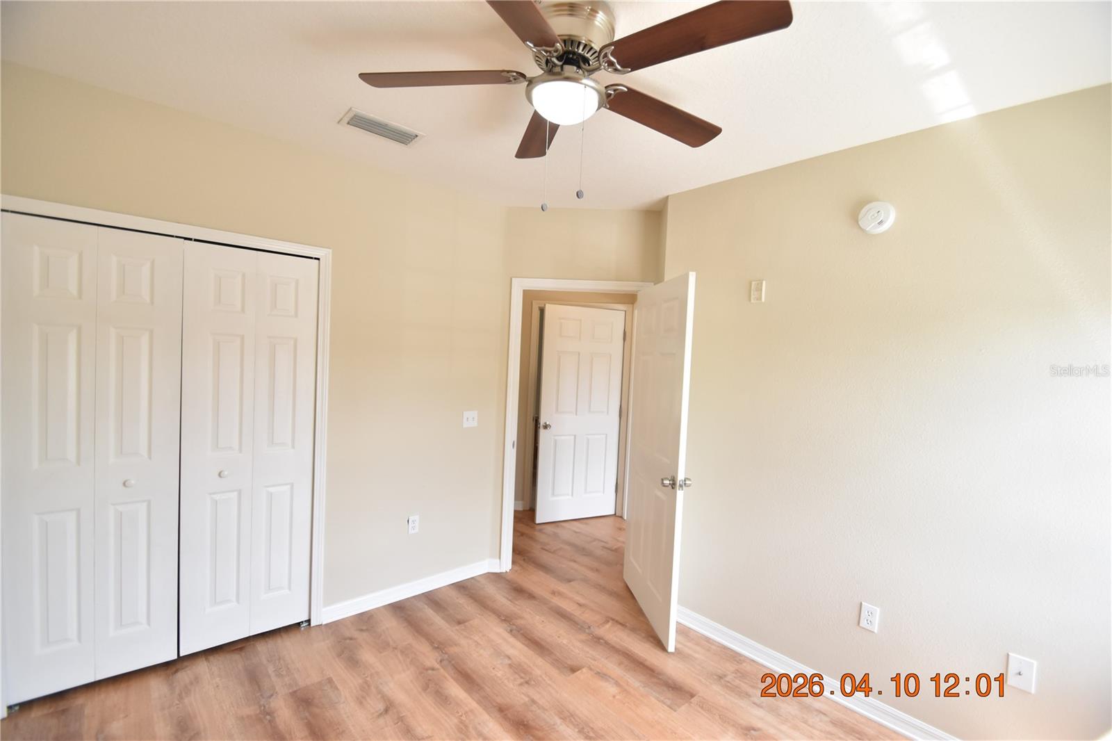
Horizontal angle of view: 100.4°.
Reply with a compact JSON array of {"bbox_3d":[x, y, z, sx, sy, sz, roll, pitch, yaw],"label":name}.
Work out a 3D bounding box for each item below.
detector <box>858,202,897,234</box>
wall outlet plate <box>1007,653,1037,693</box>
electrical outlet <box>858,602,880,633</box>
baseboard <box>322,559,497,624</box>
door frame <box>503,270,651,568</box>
[{"bbox_3d":[1.463,-0.695,2.111,0.045,0.140,0.140,0,3,-44],"label":"detector"},{"bbox_3d":[1.788,1.163,1.779,0.010,0.122,0.076,0,3,-44],"label":"wall outlet plate"},{"bbox_3d":[1.447,1.139,2.138,0.010,0.114,0.070,0,3,-44],"label":"electrical outlet"},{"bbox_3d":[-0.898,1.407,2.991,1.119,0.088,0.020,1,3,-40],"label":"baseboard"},{"bbox_3d":[0.141,0.424,3.344,0.996,2.117,0.130,3,2,3],"label":"door frame"}]

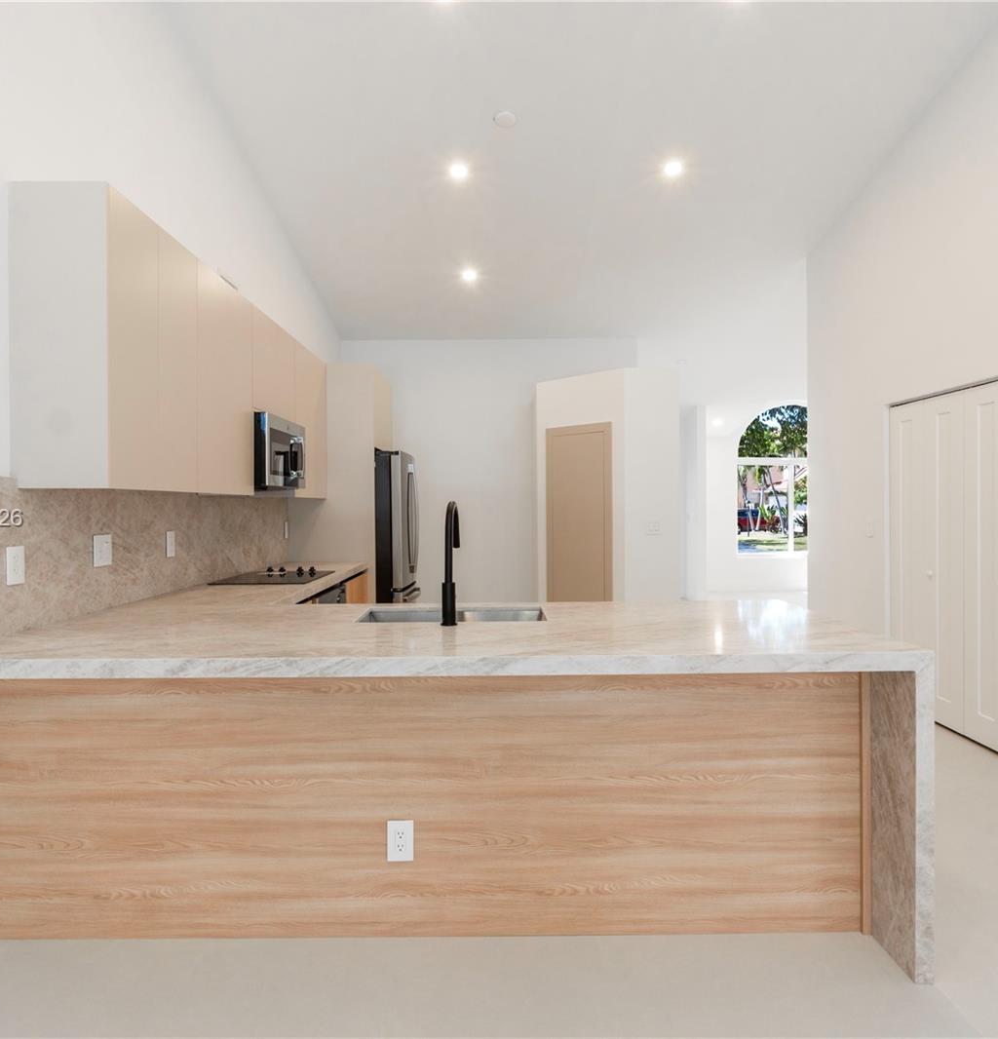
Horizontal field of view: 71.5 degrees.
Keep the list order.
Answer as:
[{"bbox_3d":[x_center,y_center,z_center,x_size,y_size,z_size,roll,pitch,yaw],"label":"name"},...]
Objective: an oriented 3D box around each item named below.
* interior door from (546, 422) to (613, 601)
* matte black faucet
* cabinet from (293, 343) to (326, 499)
[{"bbox_3d":[0.681,0.204,5.995,0.040,2.010,0.725,-1,1,-44],"label":"interior door"},{"bbox_3d":[-0.167,0.150,2.498,0.062,0.425,0.255,0,1,3],"label":"matte black faucet"},{"bbox_3d":[-1.471,-0.659,4.819,0.335,1.020,0.780,0,1,0],"label":"cabinet"}]

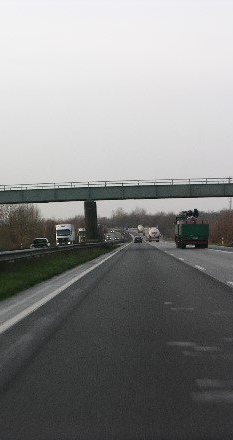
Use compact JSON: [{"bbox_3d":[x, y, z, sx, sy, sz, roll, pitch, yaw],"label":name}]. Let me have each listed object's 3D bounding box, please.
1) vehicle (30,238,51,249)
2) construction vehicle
[{"bbox_3d":[-8.625,2.724,148.000,1.800,1.460,4.400,-2,-1,1],"label":"vehicle"},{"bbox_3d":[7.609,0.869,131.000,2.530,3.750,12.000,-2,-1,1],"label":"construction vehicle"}]

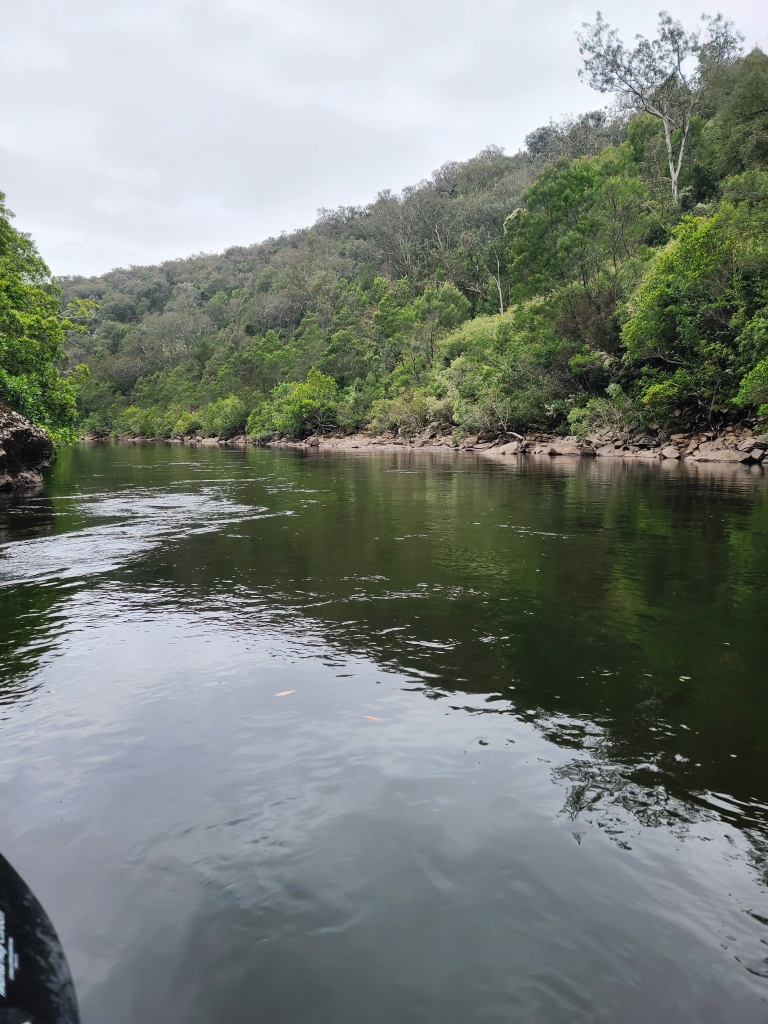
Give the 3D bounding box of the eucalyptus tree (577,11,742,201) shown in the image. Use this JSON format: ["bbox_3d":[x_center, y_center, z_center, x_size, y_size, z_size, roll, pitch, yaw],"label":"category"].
[{"bbox_3d":[21.709,-31.796,58.273,12.400,15.200,10.800,0,6,0],"label":"eucalyptus tree"}]

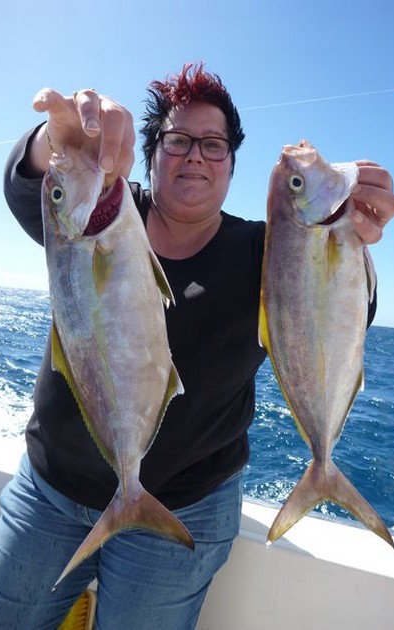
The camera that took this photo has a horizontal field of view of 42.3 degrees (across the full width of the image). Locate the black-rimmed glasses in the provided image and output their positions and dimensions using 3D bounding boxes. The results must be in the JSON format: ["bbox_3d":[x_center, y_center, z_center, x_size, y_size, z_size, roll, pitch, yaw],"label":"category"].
[{"bbox_3d":[-0.001,-0.332,1.029,0.142,0.048,0.135,7,8,0],"label":"black-rimmed glasses"}]

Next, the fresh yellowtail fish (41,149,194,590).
[{"bbox_3d":[-0.102,0.057,0.576,0.168,0.494,0.074,-6,1,0],"label":"fresh yellowtail fish"}]

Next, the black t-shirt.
[{"bbox_3d":[-0.022,0.051,0.975,0.648,0.639,0.550,6,0,0],"label":"black t-shirt"}]

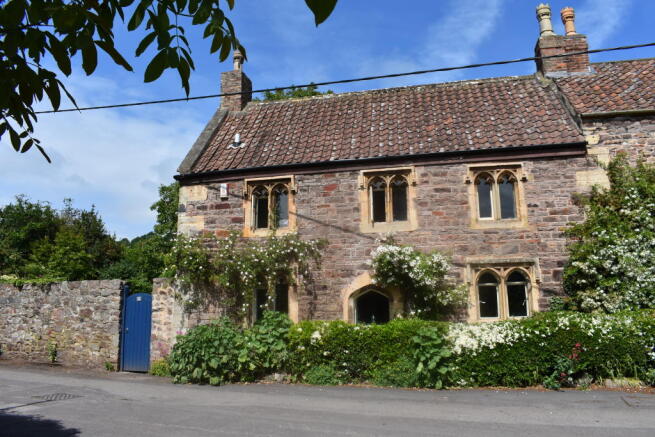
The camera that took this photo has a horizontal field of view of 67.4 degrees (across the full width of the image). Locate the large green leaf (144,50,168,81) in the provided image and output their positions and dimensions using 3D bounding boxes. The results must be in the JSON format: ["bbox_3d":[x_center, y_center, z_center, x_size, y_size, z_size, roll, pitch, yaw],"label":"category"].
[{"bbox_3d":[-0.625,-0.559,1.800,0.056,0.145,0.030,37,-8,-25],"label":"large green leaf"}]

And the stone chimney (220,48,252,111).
[{"bbox_3d":[-2.962,-4.441,16.067,0.679,2.337,0.902,-3,-8,12],"label":"stone chimney"}]

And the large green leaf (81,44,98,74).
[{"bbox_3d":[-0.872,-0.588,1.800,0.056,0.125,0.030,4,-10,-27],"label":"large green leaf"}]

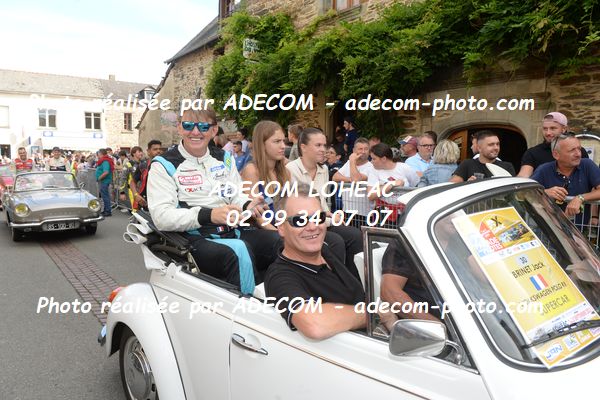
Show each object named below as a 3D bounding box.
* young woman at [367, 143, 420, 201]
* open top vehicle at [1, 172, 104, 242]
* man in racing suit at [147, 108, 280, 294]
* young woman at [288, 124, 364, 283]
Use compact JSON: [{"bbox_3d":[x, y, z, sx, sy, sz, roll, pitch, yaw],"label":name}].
[{"bbox_3d":[0.910,0.233,3.934,0.480,1.560,0.460,4,8,33],"label":"young woman"},{"bbox_3d":[-5.740,0.012,9.060,1.580,1.280,4.220,-5,7,-38],"label":"open top vehicle"},{"bbox_3d":[-0.490,0.117,2.179,0.580,1.230,0.740,-5,8,-38],"label":"man in racing suit"},{"bbox_3d":[0.160,0.097,2.649,0.470,1.170,0.700,-7,9,-45],"label":"young woman"}]

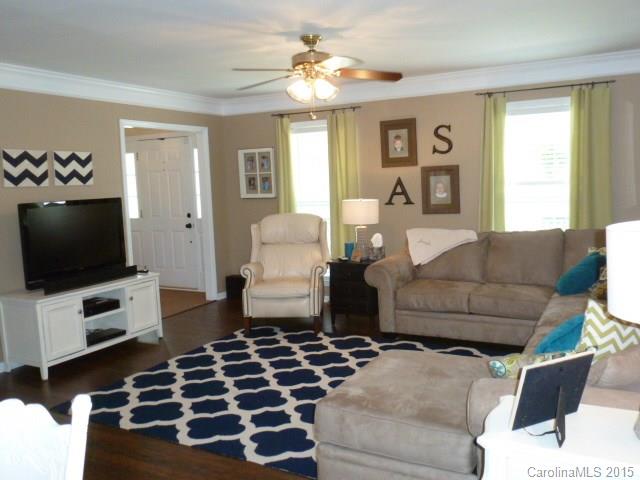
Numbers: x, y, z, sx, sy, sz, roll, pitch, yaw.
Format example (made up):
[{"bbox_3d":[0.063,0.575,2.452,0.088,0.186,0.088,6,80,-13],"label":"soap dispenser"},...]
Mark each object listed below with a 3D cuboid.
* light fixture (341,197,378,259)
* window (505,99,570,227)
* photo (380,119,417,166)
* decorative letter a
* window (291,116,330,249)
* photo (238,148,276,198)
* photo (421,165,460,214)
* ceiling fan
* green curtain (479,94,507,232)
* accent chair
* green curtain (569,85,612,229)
[{"bbox_3d":[0.386,-0.102,5.067,0.380,0.610,0.380,-2,8,0],"label":"light fixture"},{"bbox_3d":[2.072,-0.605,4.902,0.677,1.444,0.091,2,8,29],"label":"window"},{"bbox_3d":[0.836,-1.024,5.510,0.397,0.488,0.034,2,8,29],"label":"photo"},{"bbox_3d":[0.854,-0.528,5.571,0.328,0.296,0.032,2,8,29],"label":"decorative letter a"},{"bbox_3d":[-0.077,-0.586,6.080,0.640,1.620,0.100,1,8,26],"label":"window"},{"bbox_3d":[-0.773,-0.809,6.342,0.510,0.590,0.030,1,8,26],"label":"photo"},{"bbox_3d":[1.257,-0.517,5.407,0.400,0.490,0.030,1,8,26],"label":"photo"},{"bbox_3d":[-0.050,-1.146,3.509,1.252,0.455,1.252,2,8,29],"label":"ceiling fan"},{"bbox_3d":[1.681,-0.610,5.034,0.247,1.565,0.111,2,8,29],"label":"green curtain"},{"bbox_3d":[-0.320,0.312,5.326,0.810,1.100,0.840,-2,8,6],"label":"accent chair"},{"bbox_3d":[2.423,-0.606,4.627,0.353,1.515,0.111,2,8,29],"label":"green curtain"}]

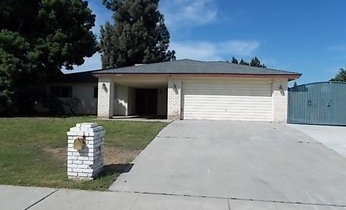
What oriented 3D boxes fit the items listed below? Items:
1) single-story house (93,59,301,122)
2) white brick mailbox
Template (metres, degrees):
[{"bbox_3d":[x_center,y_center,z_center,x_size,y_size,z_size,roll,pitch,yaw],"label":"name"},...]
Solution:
[{"bbox_3d":[1.672,-1.289,18.651,10.950,4.100,10.000,1,1,7],"label":"single-story house"},{"bbox_3d":[-1.763,0.910,5.322,0.560,1.080,0.560,1,1,7],"label":"white brick mailbox"}]

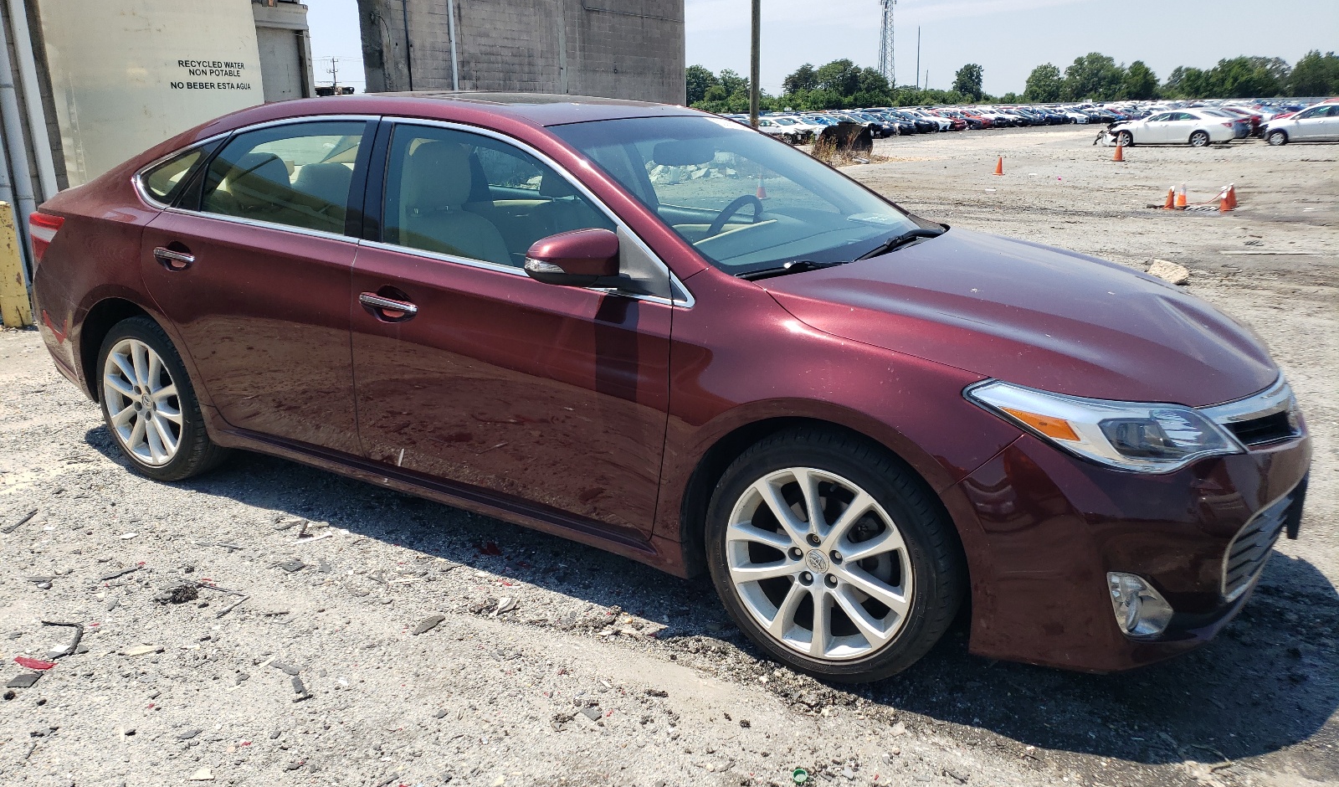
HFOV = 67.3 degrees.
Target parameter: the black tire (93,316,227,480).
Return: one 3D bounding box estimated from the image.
[{"bbox_3d":[-1.984,0.012,3.993,0.660,0.655,0.225,9,18,30],"label":"black tire"}]

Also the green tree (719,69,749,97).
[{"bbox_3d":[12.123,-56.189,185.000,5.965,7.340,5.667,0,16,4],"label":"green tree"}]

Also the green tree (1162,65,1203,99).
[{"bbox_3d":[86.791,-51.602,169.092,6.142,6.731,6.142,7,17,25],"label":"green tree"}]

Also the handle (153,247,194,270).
[{"bbox_3d":[-1.758,-0.484,3.574,0.215,0.042,0.050,9,18,30],"label":"handle"}]

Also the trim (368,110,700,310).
[{"bbox_3d":[-0.421,-0.535,2.809,1.210,0.467,0.170,9,18,31],"label":"trim"}]

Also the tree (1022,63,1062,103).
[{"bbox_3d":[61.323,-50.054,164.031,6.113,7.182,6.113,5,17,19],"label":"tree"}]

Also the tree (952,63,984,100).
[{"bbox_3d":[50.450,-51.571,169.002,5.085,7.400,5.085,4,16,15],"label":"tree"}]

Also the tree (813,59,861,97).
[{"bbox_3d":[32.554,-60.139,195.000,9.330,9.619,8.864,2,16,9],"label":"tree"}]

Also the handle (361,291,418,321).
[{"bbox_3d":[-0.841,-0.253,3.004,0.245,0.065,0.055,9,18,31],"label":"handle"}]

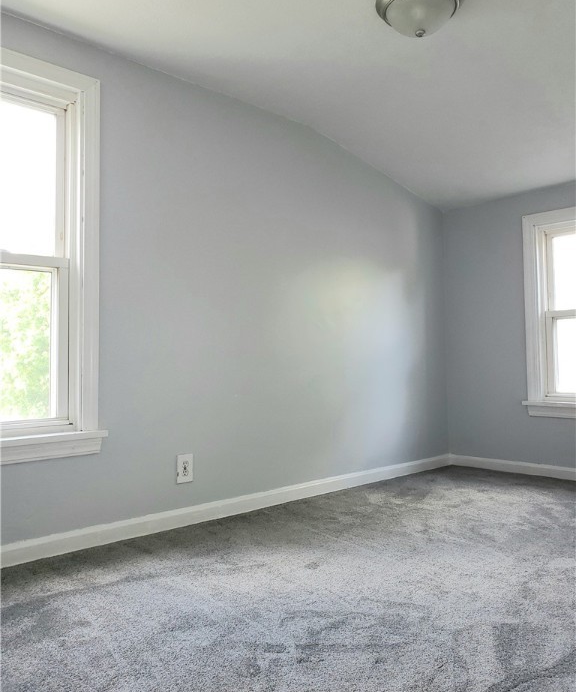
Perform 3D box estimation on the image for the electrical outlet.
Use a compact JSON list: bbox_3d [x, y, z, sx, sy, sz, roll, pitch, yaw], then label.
[{"bbox_3d":[-0.476,0.573,2.689,0.082,0.126,0.010,1,-3,-43],"label":"electrical outlet"}]

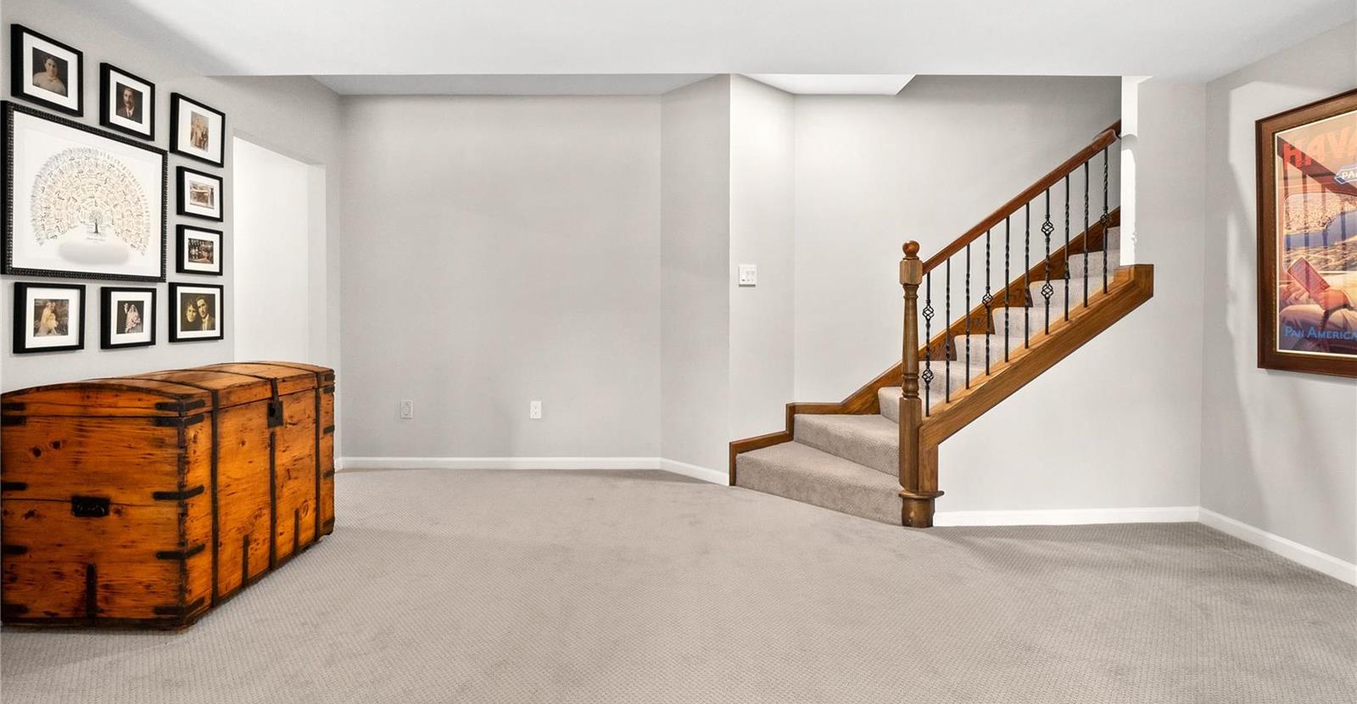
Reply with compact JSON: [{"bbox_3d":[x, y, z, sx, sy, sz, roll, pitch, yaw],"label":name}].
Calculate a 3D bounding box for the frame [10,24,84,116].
[{"bbox_3d":[-2.305,-1.021,2.210,0.027,0.251,0.224,0,3,0],"label":"frame"}]

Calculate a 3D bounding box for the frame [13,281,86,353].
[{"bbox_3d":[-2.305,-0.125,2.217,0.027,0.248,0.222,0,3,0],"label":"frame"}]

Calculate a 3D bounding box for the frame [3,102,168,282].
[{"bbox_3d":[-2.305,-0.582,2.379,0.027,0.591,0.641,0,3,0],"label":"frame"}]

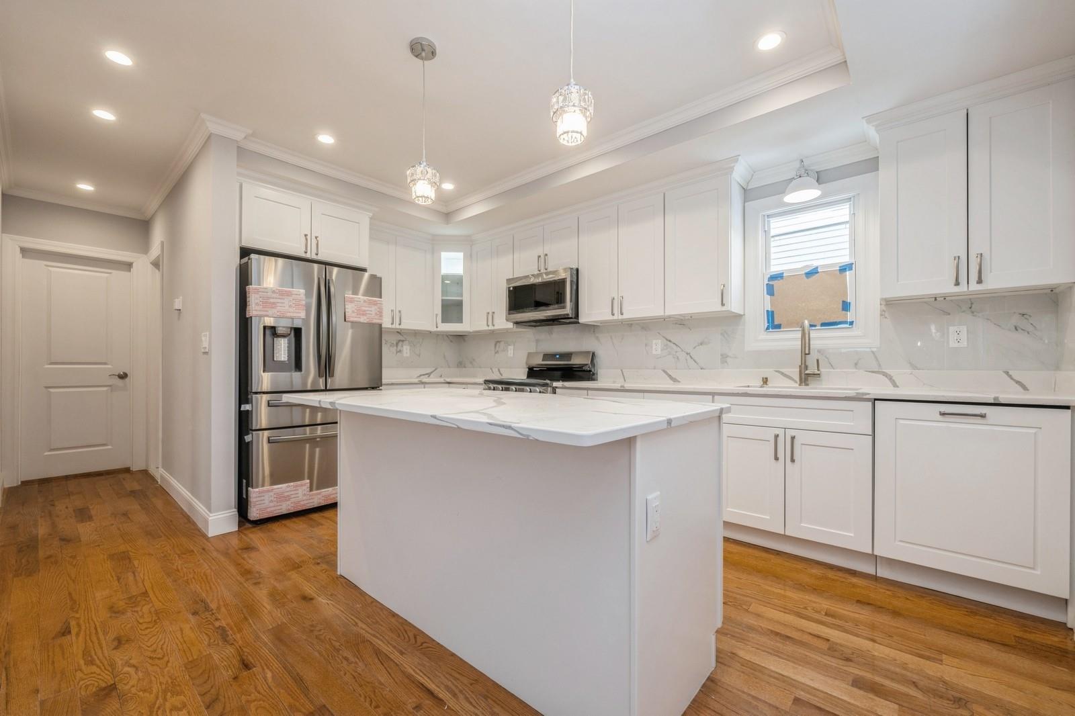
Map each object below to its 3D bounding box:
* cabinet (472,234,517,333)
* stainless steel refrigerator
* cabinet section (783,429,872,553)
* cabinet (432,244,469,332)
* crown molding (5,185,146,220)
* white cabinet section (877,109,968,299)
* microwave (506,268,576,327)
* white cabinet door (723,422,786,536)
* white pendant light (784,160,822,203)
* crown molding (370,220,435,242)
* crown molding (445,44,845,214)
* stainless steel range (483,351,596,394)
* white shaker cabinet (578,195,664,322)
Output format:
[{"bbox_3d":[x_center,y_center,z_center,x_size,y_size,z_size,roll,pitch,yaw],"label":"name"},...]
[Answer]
[{"bbox_3d":[-0.363,-0.744,4.352,0.613,0.904,0.337,-1,-1,40],"label":"cabinet"},{"bbox_3d":[-1.843,0.217,3.284,0.880,1.780,0.910,0,-1,41],"label":"stainless steel refrigerator"},{"bbox_3d":[1.688,0.680,2.389,0.374,0.580,0.550,0,-1,41],"label":"cabinet section"},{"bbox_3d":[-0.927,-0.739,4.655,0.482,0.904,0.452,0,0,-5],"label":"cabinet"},{"bbox_3d":[-4.201,-1.413,3.852,0.074,0.074,0.904,-1,-1,40],"label":"crown molding"},{"bbox_3d":[2.086,-0.773,2.279,0.333,0.900,0.337,0,-1,41],"label":"white cabinet section"},{"bbox_3d":[0.127,-0.539,3.874,0.758,0.425,0.435,0,-1,41],"label":"microwave"},{"bbox_3d":[1.237,0.689,2.452,0.374,0.584,0.022,-1,-1,40],"label":"white cabinet door"},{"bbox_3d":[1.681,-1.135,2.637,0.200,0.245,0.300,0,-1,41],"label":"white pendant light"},{"bbox_3d":[-1.347,-1.247,4.093,0.075,0.090,0.800,0,-1,41],"label":"crown molding"},{"bbox_3d":[0.277,-1.429,2.948,3.065,0.072,0.072,-1,-1,40],"label":"crown molding"},{"bbox_3d":[0.033,0.527,3.744,0.764,1.166,0.693,-1,-1,40],"label":"stainless steel range"},{"bbox_3d":[0.748,-0.762,3.429,0.762,0.907,0.337,0,-1,41],"label":"white shaker cabinet"}]

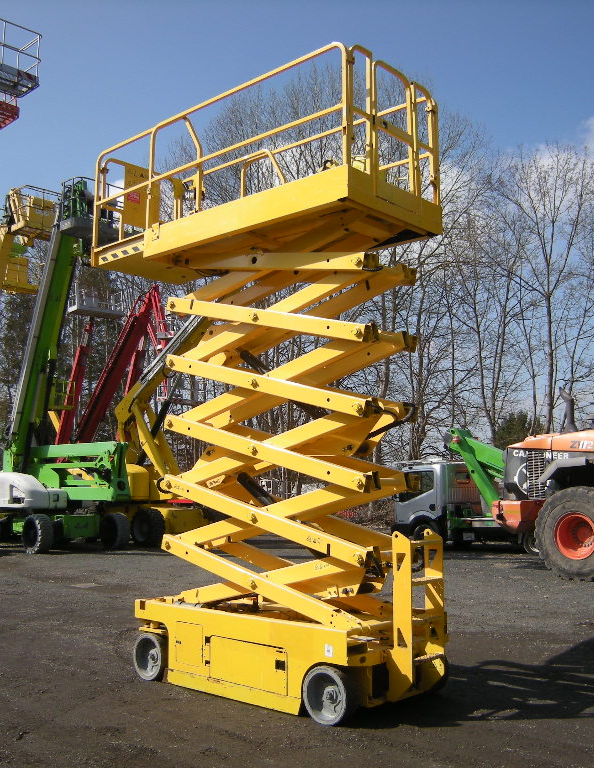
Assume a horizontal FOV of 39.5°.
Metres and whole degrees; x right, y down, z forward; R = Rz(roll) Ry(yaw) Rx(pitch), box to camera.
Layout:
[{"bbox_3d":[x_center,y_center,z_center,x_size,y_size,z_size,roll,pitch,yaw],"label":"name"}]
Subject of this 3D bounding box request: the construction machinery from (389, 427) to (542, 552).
[{"bbox_3d":[5.424,2.673,21.053,2.100,2.950,6.100,6,-9,-42],"label":"construction machinery"}]

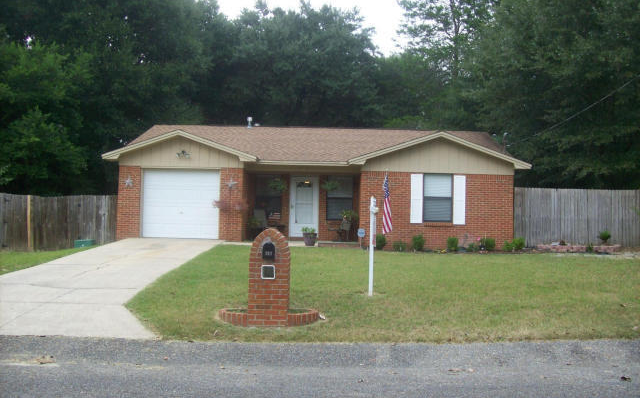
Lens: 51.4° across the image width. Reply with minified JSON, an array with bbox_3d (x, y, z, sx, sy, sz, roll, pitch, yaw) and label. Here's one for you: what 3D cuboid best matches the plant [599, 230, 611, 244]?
[{"bbox_3d":[8.677,1.153,20.300,0.360,0.420,0.360,1,-1,1],"label":"plant"}]

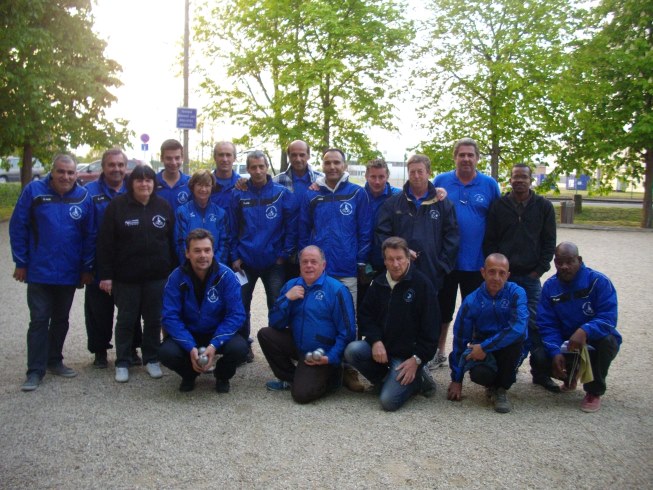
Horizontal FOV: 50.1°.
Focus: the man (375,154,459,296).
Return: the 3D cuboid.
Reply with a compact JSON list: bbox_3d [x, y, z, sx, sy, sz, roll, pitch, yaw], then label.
[{"bbox_3d":[0.713,0.175,5.470,0.640,1.730,0.420,2,6,11],"label":"man"}]

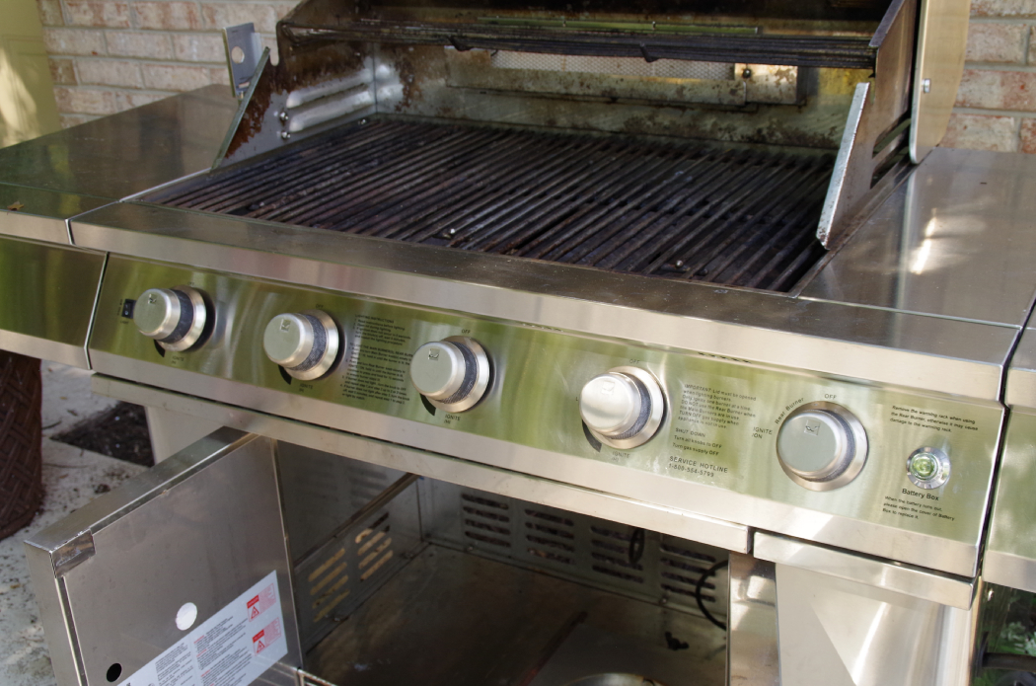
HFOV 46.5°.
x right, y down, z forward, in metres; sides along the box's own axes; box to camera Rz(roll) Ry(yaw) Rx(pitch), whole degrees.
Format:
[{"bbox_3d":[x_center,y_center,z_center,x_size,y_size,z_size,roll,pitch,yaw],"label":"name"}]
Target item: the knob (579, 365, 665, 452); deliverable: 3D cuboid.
[{"bbox_3d":[0.083,0.053,1.018,0.071,0.071,0.049,10,-3,28],"label":"knob"}]

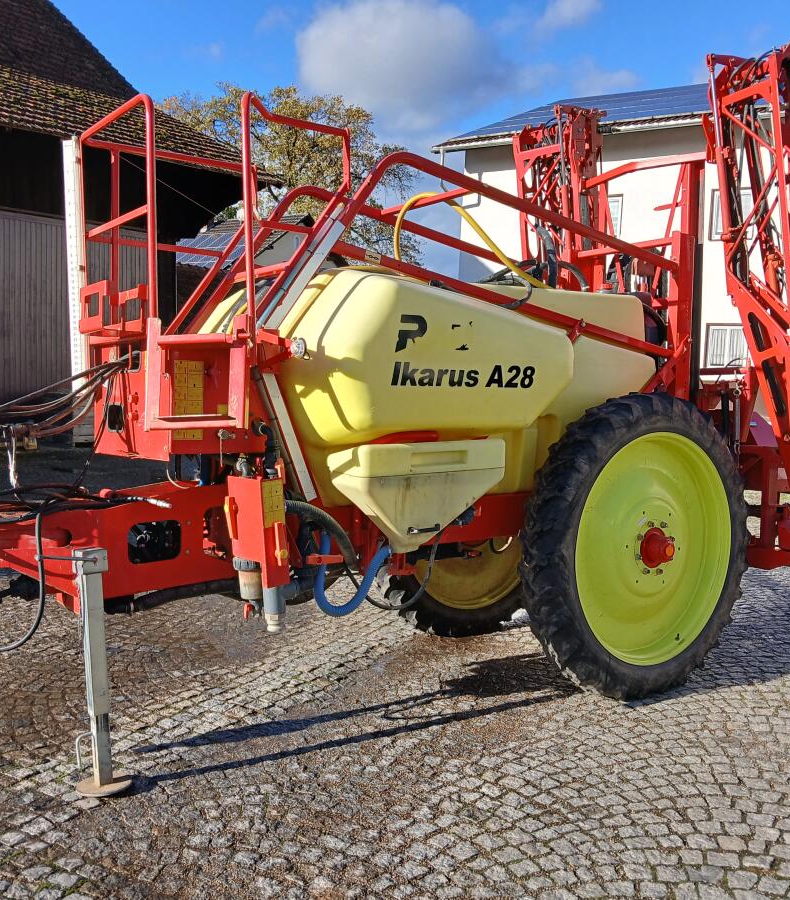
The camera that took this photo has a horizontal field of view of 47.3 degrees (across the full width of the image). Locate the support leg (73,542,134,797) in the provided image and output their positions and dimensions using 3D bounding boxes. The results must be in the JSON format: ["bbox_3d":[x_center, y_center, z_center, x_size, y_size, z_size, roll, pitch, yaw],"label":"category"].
[{"bbox_3d":[-1.214,0.898,3.672,0.225,0.985,0.225,-5,5,-34],"label":"support leg"}]

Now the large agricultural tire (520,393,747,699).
[{"bbox_3d":[1.364,0.526,4.969,1.660,1.660,0.250,-1,3,-34],"label":"large agricultural tire"}]

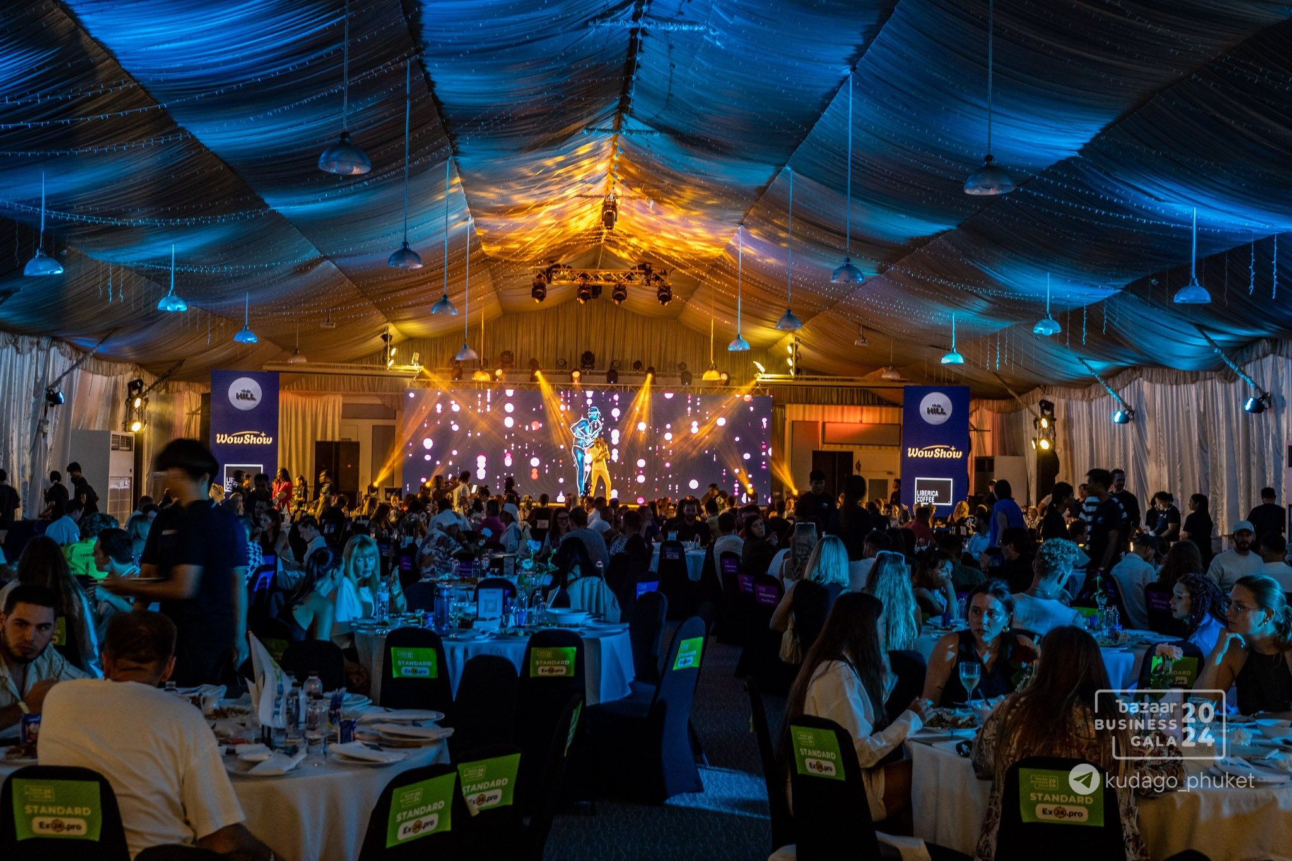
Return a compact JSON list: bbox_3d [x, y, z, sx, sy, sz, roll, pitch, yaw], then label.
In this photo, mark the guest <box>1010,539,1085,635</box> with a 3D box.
[{"bbox_3d":[2.210,1.248,7.378,0.500,1.310,0.640,0,-2,38],"label":"guest"}]

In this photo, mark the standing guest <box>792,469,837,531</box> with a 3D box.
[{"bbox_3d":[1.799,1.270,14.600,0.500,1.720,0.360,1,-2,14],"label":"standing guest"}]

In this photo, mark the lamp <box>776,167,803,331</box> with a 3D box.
[{"bbox_3d":[2.259,-2.841,21.374,0.415,2.580,0.415,1,-2,0],"label":"lamp"}]

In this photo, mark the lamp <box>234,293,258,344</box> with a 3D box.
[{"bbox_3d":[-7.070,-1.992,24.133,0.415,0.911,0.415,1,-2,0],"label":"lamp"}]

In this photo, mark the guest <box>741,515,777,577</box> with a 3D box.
[{"bbox_3d":[1.119,1.418,12.608,0.550,1.250,0.460,1,-2,-6],"label":"guest"}]

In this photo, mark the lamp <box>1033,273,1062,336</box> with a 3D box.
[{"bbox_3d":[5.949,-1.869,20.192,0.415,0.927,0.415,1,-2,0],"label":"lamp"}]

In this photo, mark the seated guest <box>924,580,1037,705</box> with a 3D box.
[{"bbox_3d":[1.285,1.203,5.220,0.480,1.230,0.620,1,-2,-10],"label":"seated guest"}]

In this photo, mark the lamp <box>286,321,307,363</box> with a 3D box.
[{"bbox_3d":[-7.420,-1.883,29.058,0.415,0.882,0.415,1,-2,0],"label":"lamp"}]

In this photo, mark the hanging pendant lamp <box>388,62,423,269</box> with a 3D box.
[{"bbox_3d":[-2.816,-3.100,15.950,0.410,2.430,0.410,1,-2,-4],"label":"hanging pendant lamp"}]

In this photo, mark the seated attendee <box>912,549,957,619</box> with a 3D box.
[{"bbox_3d":[2.025,1.399,9.055,0.720,1.200,0.500,-1,-3,37],"label":"seated attendee"}]

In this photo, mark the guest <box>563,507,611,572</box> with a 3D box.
[{"bbox_3d":[-0.612,1.441,13.571,0.520,1.360,0.700,2,-2,-14],"label":"guest"}]

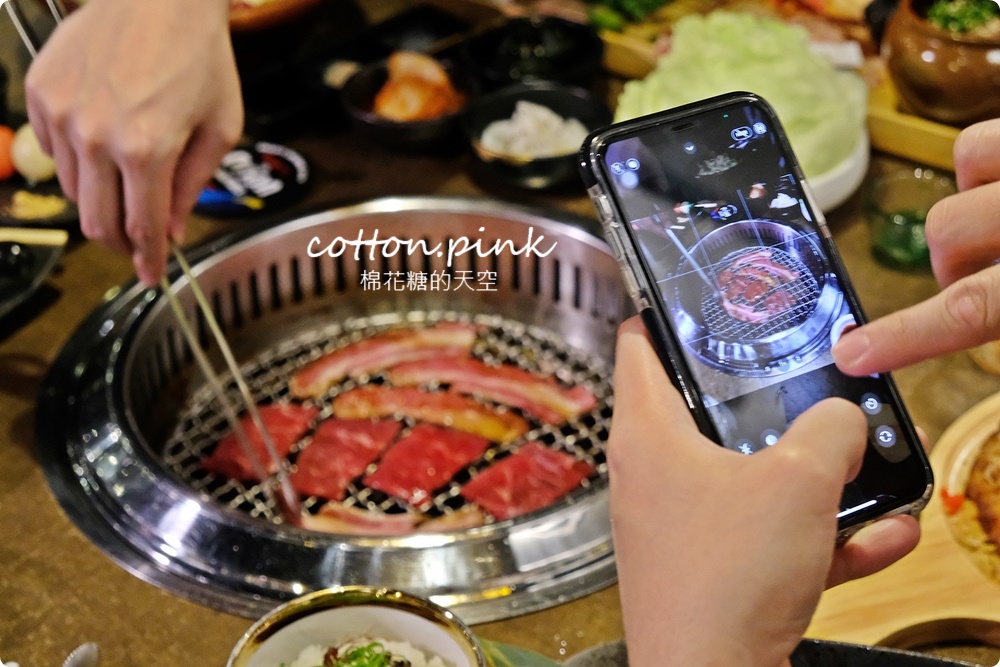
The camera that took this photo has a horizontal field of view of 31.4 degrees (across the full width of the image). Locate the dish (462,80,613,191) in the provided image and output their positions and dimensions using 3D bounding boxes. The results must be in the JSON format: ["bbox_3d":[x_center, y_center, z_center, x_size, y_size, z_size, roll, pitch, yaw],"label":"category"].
[{"bbox_3d":[0.025,-0.130,1.199,0.101,0.039,0.101,0,35,1],"label":"dish"}]

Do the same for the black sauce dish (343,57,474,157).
[{"bbox_3d":[-0.063,-0.154,1.241,0.097,0.036,0.097,-1,35,0],"label":"black sauce dish"}]

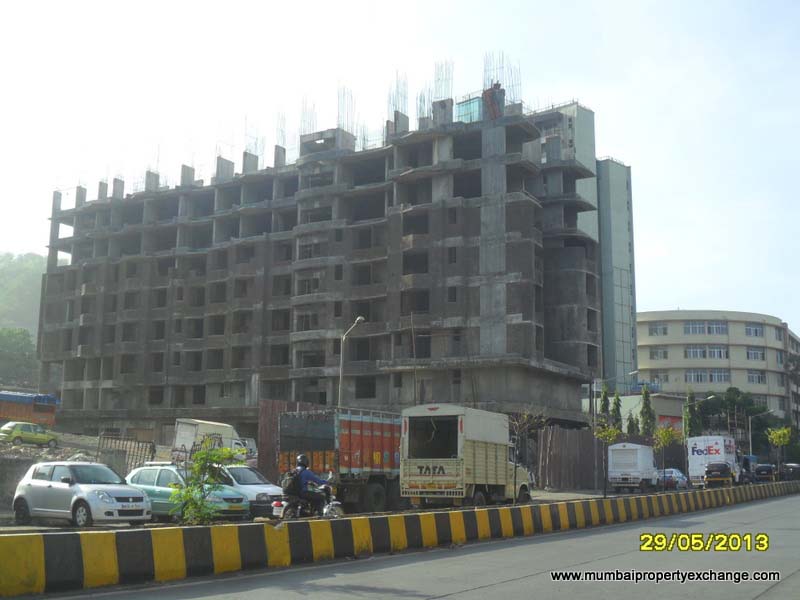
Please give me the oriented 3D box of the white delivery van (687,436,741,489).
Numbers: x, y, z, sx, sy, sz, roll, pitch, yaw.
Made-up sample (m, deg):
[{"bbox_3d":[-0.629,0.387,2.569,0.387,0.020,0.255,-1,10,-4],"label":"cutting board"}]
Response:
[{"bbox_3d":[19.175,9.938,62.000,2.100,3.000,5.000,-5,-12,29],"label":"white delivery van"}]

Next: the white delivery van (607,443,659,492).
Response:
[{"bbox_3d":[13.231,9.499,57.500,1.800,2.720,4.600,-5,-11,28],"label":"white delivery van"}]

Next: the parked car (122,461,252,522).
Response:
[{"bbox_3d":[-5.600,5.117,26.719,3.680,1.530,1.660,-8,-13,37],"label":"parked car"}]

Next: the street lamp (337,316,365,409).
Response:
[{"bbox_3d":[-2.122,4.593,43.148,1.250,7.900,0.250,-6,-12,30],"label":"street lamp"}]

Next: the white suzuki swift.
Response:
[{"bbox_3d":[-7.770,4.773,24.901,3.730,1.520,1.710,-7,-12,35],"label":"white suzuki swift"}]

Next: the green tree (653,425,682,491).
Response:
[{"bbox_3d":[7.971,4.708,30.300,0.880,2.000,0.850,-2,-10,14],"label":"green tree"}]

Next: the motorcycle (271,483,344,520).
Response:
[{"bbox_3d":[-1.846,4.183,20.400,0.750,1.120,2.080,-7,-12,33],"label":"motorcycle"}]

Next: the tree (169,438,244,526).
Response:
[{"bbox_3d":[-2.455,2.315,12.900,0.930,1.060,0.850,0,-10,0],"label":"tree"}]

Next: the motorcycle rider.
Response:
[{"bbox_3d":[-1.833,3.808,20.600,0.580,1.300,0.800,-7,-12,33],"label":"motorcycle rider"}]

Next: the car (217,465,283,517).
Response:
[{"bbox_3d":[-4.800,5.618,29.677,3.650,1.500,1.620,-7,-12,34],"label":"car"}]

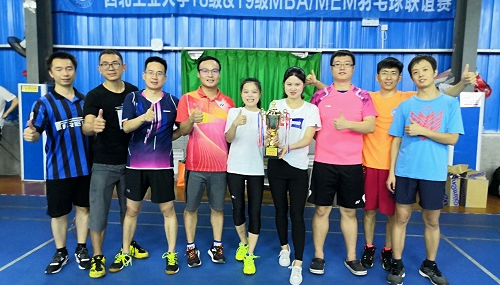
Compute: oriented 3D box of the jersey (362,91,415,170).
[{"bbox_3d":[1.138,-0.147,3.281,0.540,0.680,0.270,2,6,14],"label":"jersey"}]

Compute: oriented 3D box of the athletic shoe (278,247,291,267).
[{"bbox_3d":[0.299,0.979,3.391,0.090,0.110,0.250,2,6,13],"label":"athletic shoe"}]

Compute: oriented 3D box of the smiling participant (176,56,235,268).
[{"bbox_3d":[-0.373,0.158,3.296,0.490,1.740,0.420,0,6,-7],"label":"smiling participant"}]

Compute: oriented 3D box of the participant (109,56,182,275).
[{"bbox_3d":[-0.803,0.184,3.108,0.570,1.715,0.440,0,6,-12],"label":"participant"}]

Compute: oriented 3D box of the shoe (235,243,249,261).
[{"bbox_3d":[-0.078,0.959,3.500,0.090,0.115,0.250,3,6,16],"label":"shoe"}]

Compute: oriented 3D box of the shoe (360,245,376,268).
[{"bbox_3d":[1.024,0.984,3.390,0.105,0.125,0.280,3,7,22],"label":"shoe"}]

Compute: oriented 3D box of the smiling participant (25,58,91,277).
[{"bbox_3d":[-1.493,0.159,3.137,0.530,1.735,0.430,-1,6,-17],"label":"smiling participant"}]

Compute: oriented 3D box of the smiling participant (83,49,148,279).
[{"bbox_3d":[-1.077,0.144,3.205,0.530,1.765,0.520,-1,6,-20],"label":"smiling participant"}]

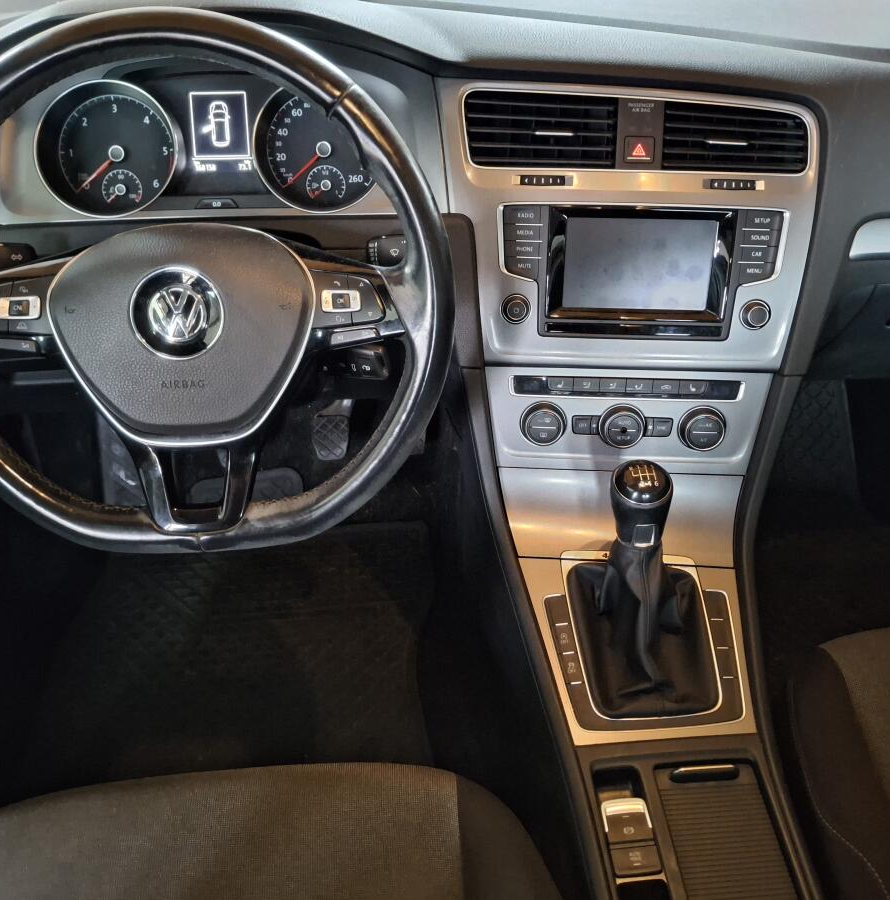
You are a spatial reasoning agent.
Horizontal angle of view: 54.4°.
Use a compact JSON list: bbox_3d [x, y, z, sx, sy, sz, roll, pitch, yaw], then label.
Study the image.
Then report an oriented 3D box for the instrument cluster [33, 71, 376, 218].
[{"bbox_3d":[-0.200,-0.261,0.745,0.305,0.125,0.060,-2,12,-2],"label":"instrument cluster"}]

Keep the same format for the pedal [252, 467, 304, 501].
[{"bbox_3d":[-0.247,0.055,1.270,0.080,0.065,0.030,-1,16,0],"label":"pedal"}]

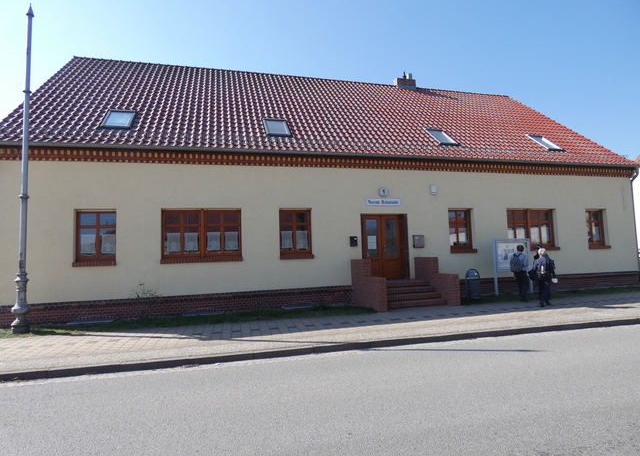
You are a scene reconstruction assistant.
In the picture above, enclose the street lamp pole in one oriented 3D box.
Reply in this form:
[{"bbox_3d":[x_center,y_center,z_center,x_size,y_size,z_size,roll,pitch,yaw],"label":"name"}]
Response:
[{"bbox_3d":[-7.017,-1.549,8.822,0.328,7.955,0.328,-1,-4,-14],"label":"street lamp pole"}]

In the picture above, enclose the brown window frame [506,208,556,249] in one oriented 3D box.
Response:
[{"bbox_3d":[7.728,0.069,13.480,2.209,1.532,0.190,-1,-4,-14],"label":"brown window frame"}]

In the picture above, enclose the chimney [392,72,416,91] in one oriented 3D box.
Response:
[{"bbox_3d":[4.349,-7.422,19.013,1.021,0.961,0.515,-1,-4,-14],"label":"chimney"}]

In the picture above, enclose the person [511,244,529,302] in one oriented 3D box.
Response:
[{"bbox_3d":[6.077,1.373,11.183,0.480,1.698,0.500,2,-6,-44],"label":"person"}]

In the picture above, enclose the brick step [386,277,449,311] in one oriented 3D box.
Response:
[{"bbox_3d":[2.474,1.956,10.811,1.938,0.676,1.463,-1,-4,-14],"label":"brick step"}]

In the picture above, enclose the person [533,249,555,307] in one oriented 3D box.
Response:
[{"bbox_3d":[6.145,1.362,10.246,0.500,1.594,0.480,-5,-5,34],"label":"person"}]

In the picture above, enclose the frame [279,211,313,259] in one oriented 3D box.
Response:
[{"bbox_3d":[-0.733,0.177,11.358,1.071,1.532,0.190,-1,-4,-14],"label":"frame"}]

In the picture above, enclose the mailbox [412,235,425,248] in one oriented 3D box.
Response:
[{"bbox_3d":[3.228,0.464,12.168,0.397,0.412,0.150,-1,-4,-14],"label":"mailbox"}]

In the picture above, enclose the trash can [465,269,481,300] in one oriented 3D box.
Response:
[{"bbox_3d":[4.993,1.846,12.054,0.430,1.012,0.380,-1,-4,-14],"label":"trash can"}]

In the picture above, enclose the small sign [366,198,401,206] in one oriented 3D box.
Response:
[{"bbox_3d":[2.090,-0.838,12.044,1.220,0.241,0.050,-1,-4,-14],"label":"small sign"}]

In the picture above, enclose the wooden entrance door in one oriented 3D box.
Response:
[{"bbox_3d":[2.030,0.635,12.273,1.612,2.177,0.140,-1,-4,-14],"label":"wooden entrance door"}]

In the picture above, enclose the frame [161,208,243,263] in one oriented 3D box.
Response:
[{"bbox_3d":[-3.383,0.211,10.693,2.242,1.532,0.190,-1,-4,-14],"label":"frame"}]

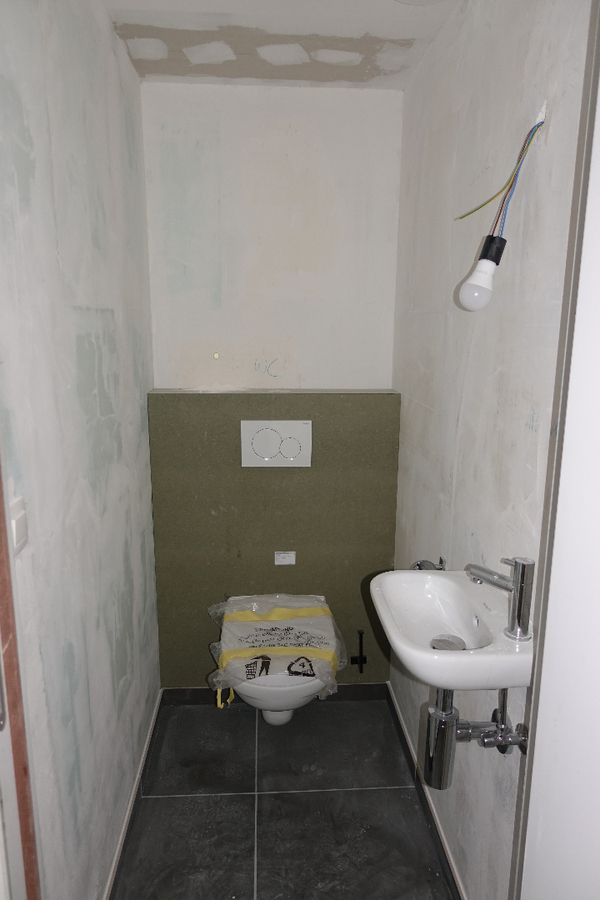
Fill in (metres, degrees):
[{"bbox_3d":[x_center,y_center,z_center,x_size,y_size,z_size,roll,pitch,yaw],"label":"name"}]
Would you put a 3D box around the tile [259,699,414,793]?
[{"bbox_3d":[0.102,1.020,2.095,0.501,0.010,0.453,0,12,-4],"label":"tile"}]

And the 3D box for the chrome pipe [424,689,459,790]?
[{"bbox_3d":[0.281,0.552,1.187,0.060,0.232,0.060,0,12,-4],"label":"chrome pipe"}]

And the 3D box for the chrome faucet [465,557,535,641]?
[{"bbox_3d":[0.357,0.247,1.056,0.050,0.140,0.130,-9,15,-37],"label":"chrome faucet"}]

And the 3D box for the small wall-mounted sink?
[{"bbox_3d":[0.282,0.363,1.144,0.272,0.125,0.362,0,12,-4],"label":"small wall-mounted sink"}]

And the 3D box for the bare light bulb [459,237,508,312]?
[{"bbox_3d":[0.342,-0.326,1.115,0.061,0.142,0.061,19,2,-7],"label":"bare light bulb"}]

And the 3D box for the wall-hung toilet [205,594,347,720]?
[{"bbox_3d":[-0.071,0.764,1.996,0.370,0.365,0.540,0,12,-4],"label":"wall-hung toilet"}]

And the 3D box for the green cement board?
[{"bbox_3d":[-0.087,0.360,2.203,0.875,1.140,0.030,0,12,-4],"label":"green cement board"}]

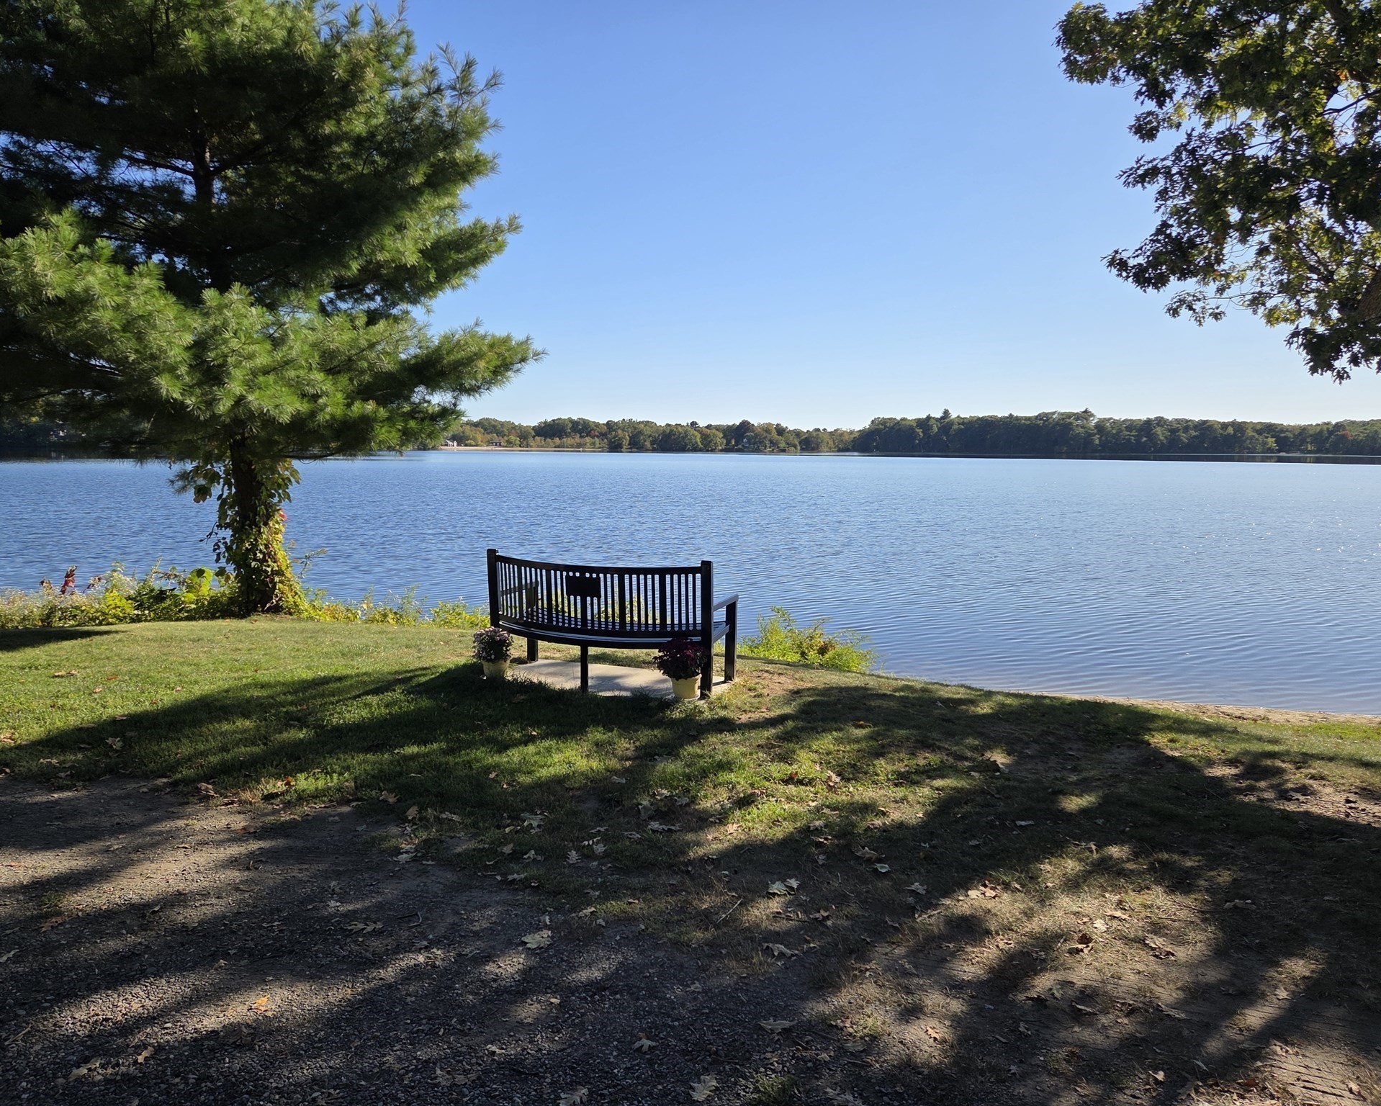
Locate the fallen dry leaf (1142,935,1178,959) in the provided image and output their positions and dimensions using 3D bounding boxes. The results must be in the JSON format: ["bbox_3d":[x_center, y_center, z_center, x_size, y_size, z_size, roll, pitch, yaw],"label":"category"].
[{"bbox_3d":[1.561,1.309,3.257,0.080,0.025,0.120,-2,7,-22],"label":"fallen dry leaf"}]

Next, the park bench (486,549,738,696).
[{"bbox_3d":[-0.605,0.462,7.095,1.770,0.925,0.810,3,7,22],"label":"park bench"}]

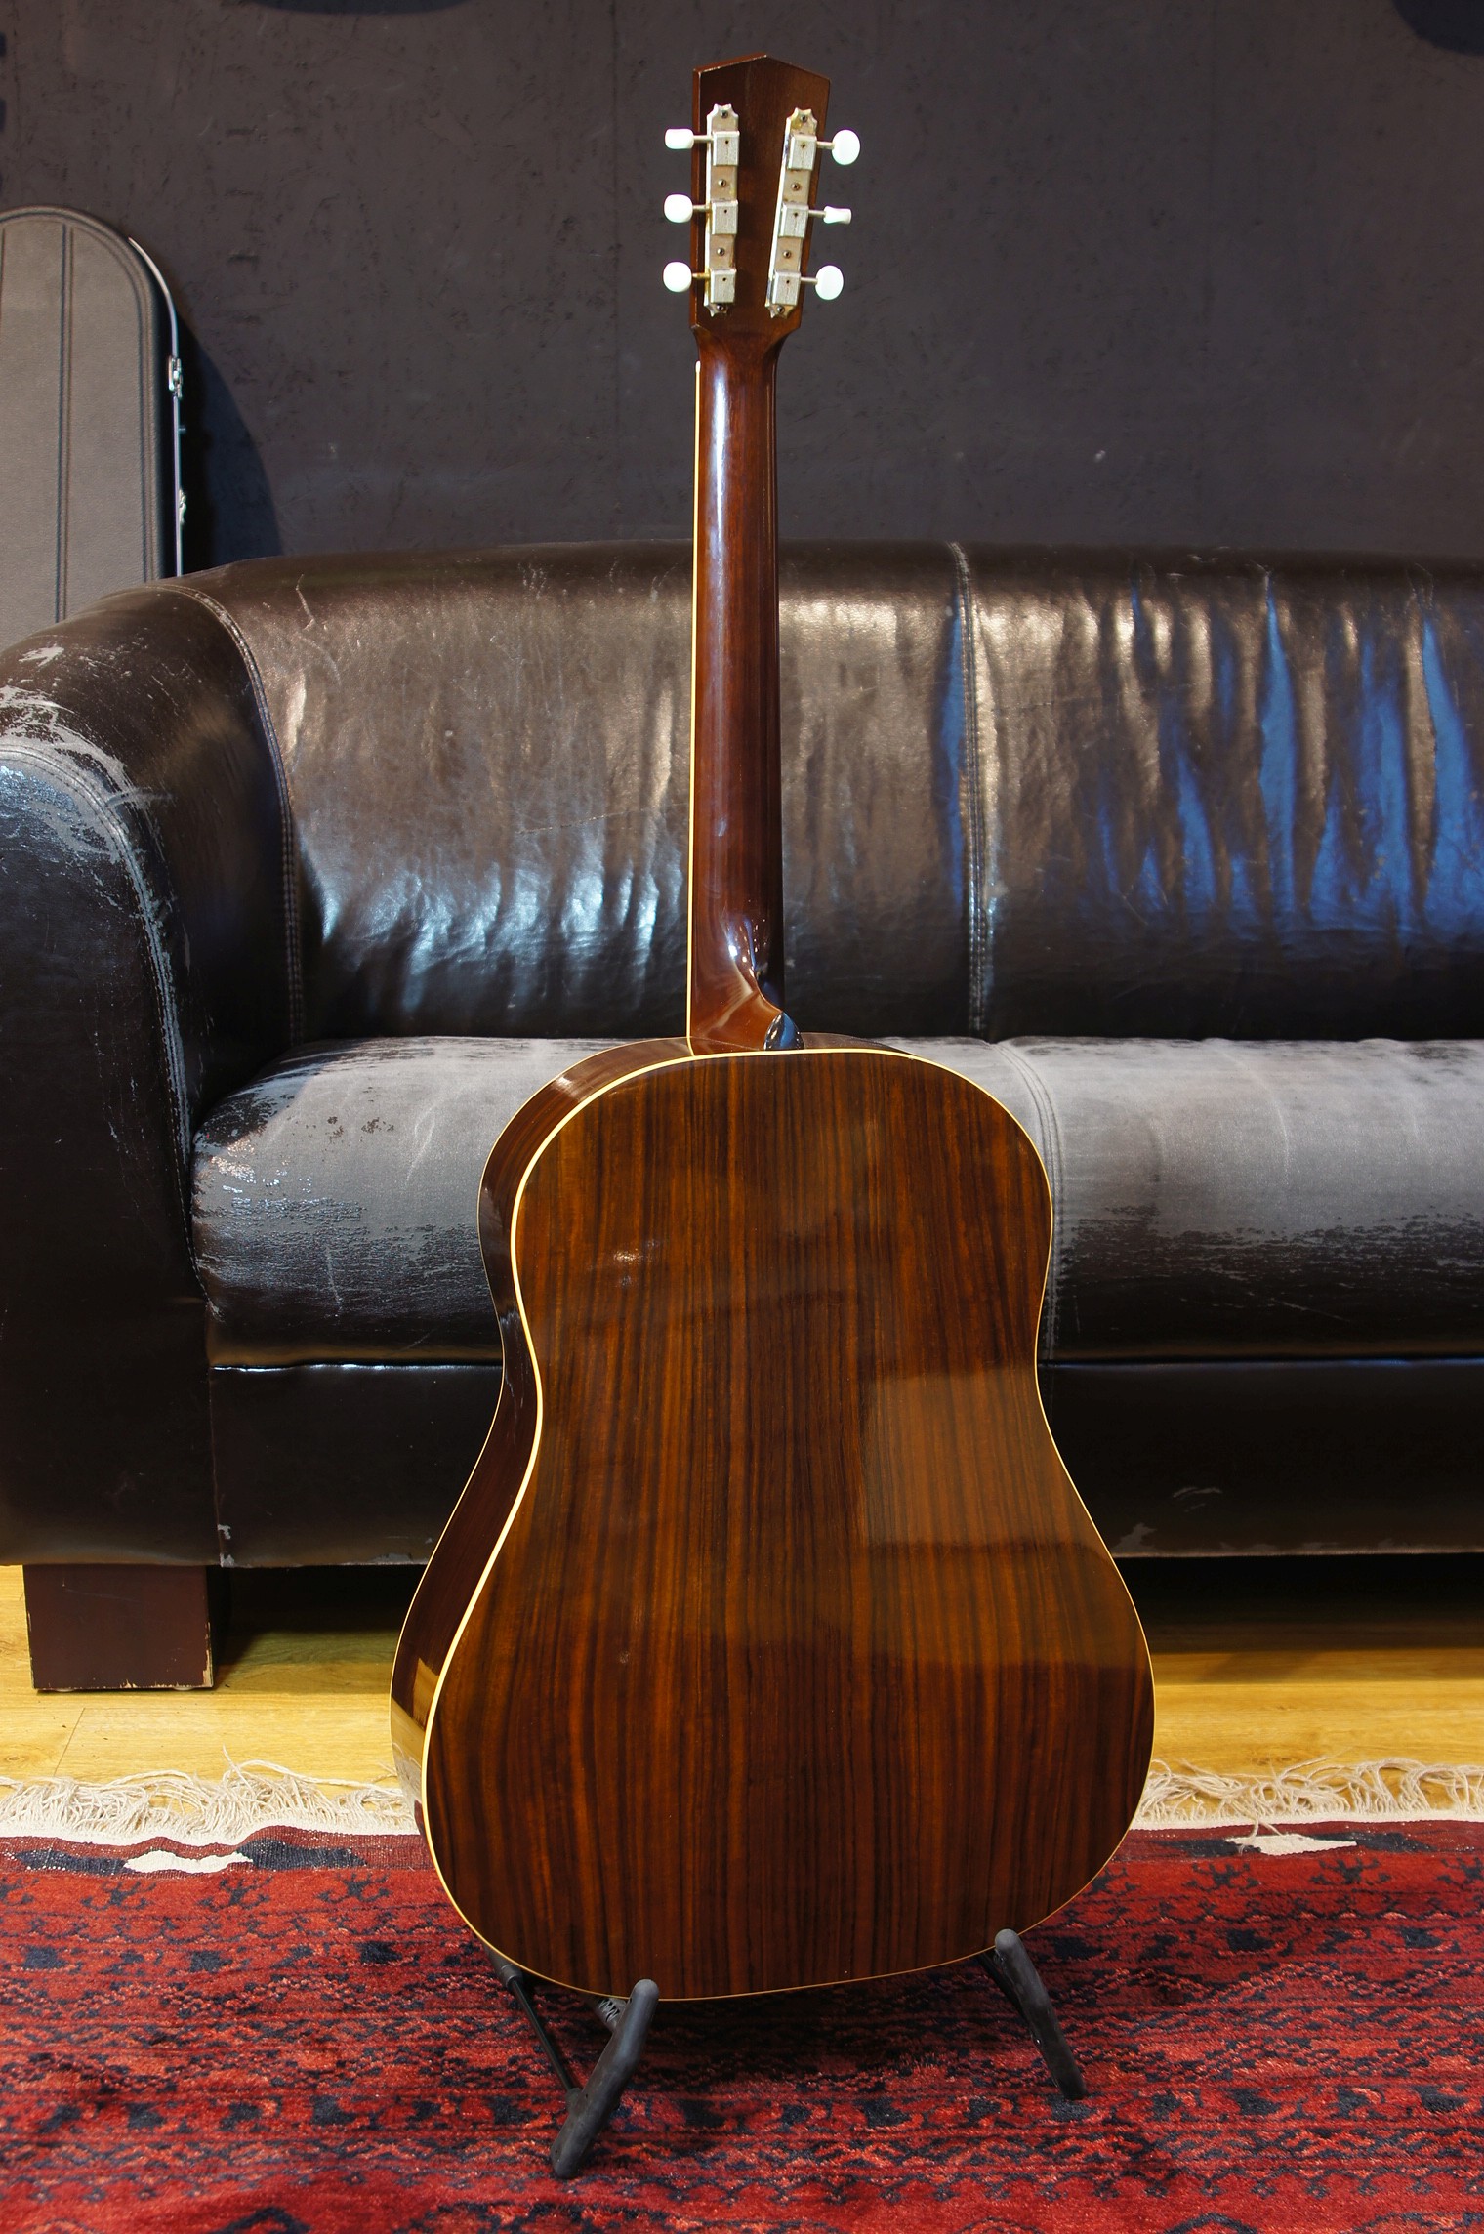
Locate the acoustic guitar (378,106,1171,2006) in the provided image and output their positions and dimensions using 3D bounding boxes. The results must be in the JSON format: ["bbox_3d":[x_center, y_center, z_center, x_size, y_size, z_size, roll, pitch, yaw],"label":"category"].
[{"bbox_3d":[0.015,-0.043,1.510,0.408,1.028,0.140,-2,8,-15],"label":"acoustic guitar"}]

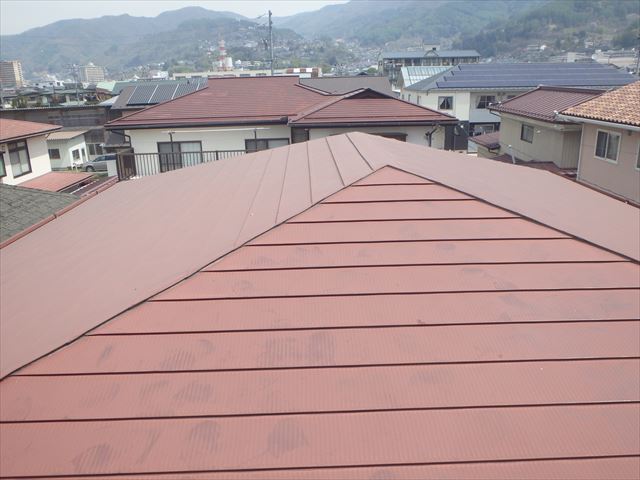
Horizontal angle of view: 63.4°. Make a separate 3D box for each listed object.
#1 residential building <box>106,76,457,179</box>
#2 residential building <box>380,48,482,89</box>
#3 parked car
[{"bbox_3d":[-1.667,-3.555,23.877,13.100,7.550,9.300,-3,17,-6],"label":"residential building"},{"bbox_3d":[36.956,-55.904,177.630,31.800,17.600,12.500,-1,17,0],"label":"residential building"},{"bbox_3d":[-18.735,-7.022,46.337,4.500,1.480,1.700,-4,17,-11],"label":"parked car"}]

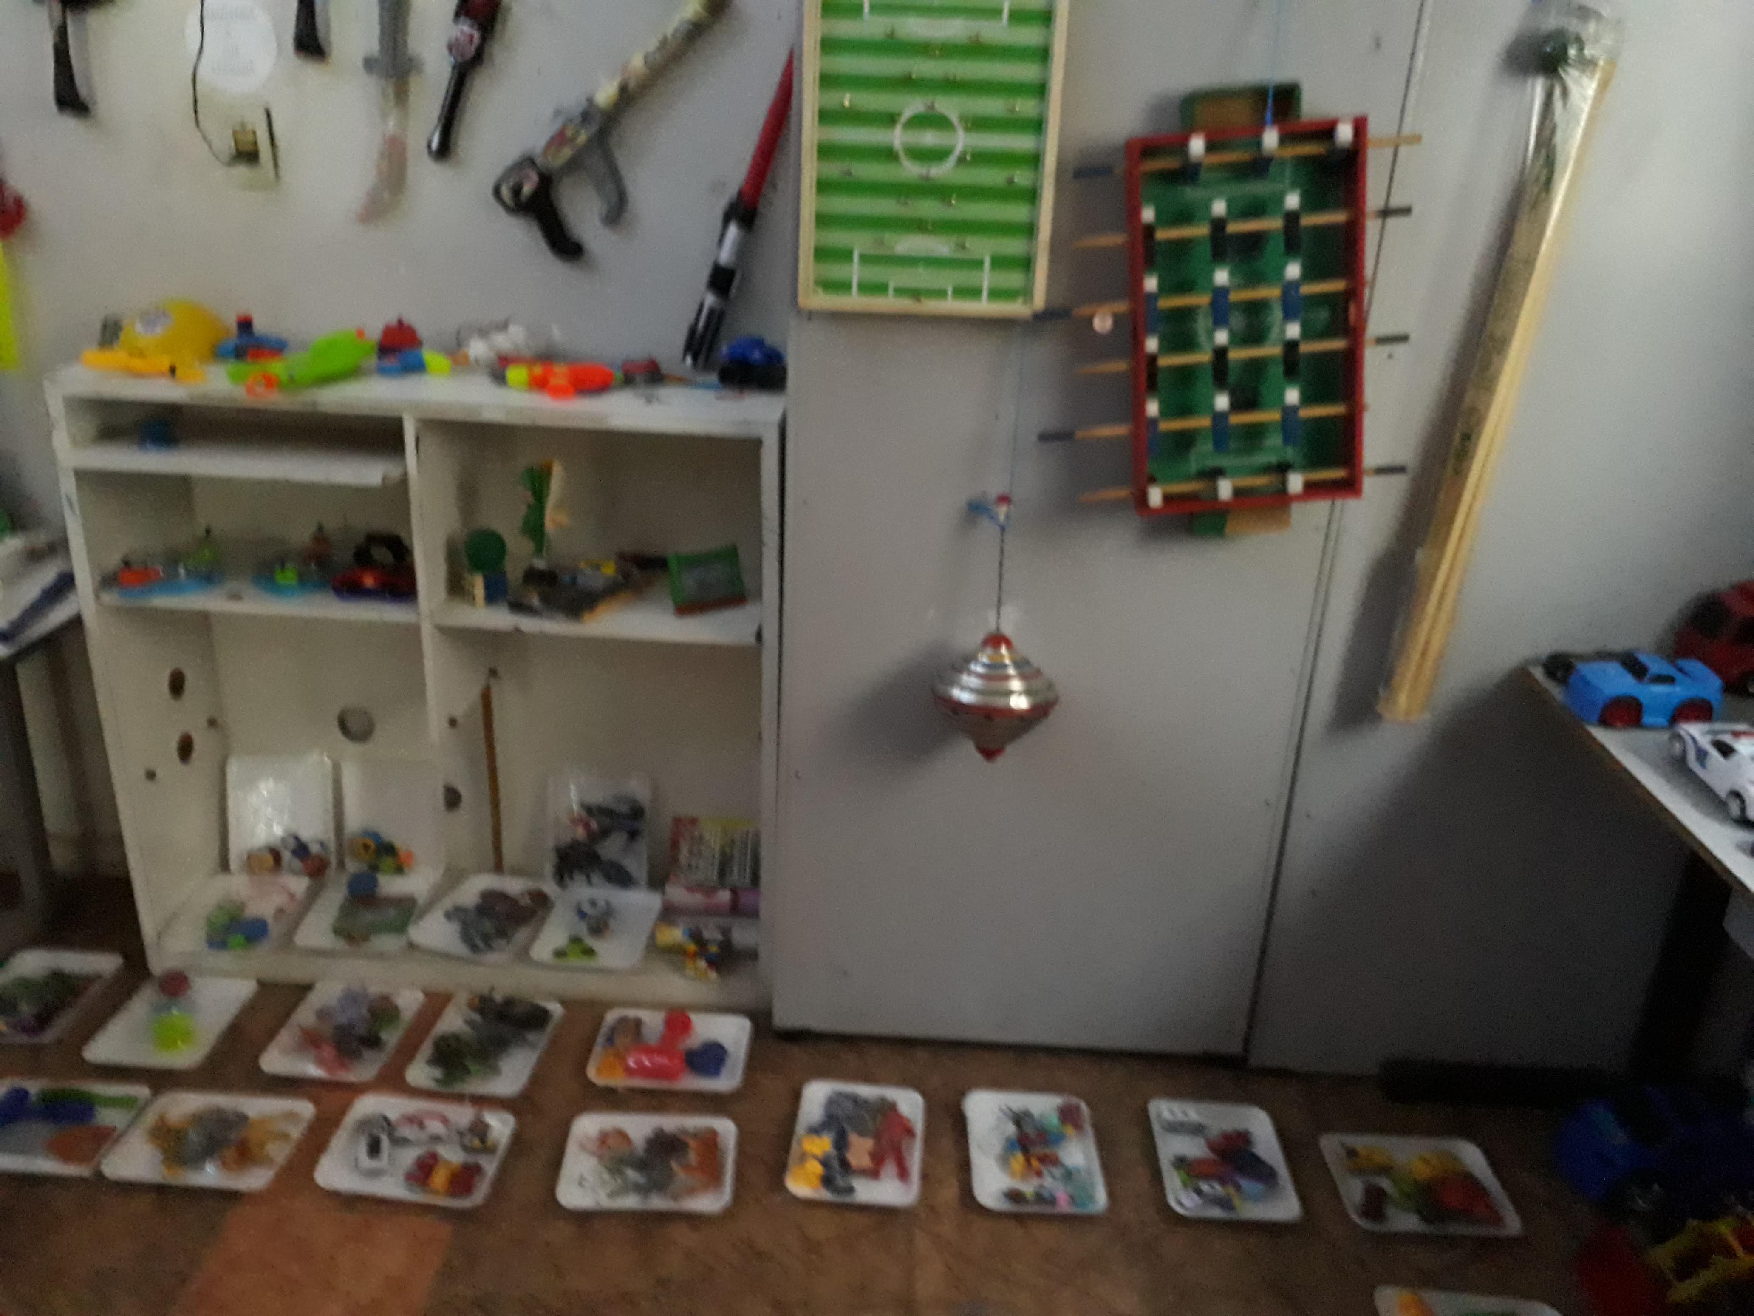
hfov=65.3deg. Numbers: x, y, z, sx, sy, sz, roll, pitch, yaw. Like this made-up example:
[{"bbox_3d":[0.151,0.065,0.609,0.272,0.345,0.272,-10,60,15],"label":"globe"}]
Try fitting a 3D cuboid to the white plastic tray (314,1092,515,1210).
[{"bbox_3d":[-0.650,0.701,1.940,0.236,0.025,0.183,3,23,1],"label":"white plastic tray"}]

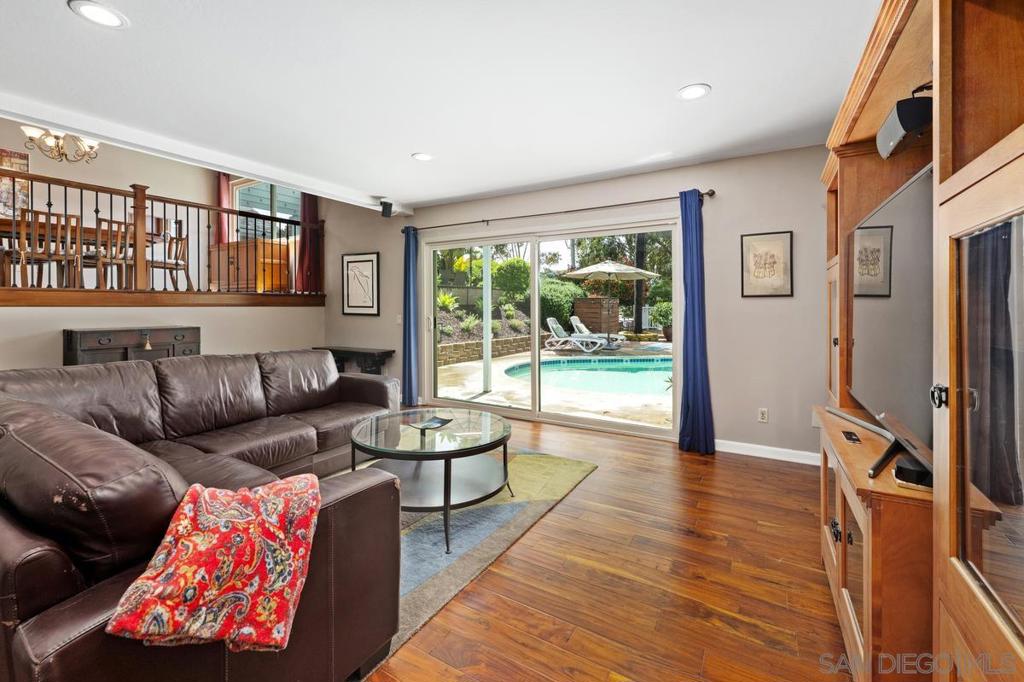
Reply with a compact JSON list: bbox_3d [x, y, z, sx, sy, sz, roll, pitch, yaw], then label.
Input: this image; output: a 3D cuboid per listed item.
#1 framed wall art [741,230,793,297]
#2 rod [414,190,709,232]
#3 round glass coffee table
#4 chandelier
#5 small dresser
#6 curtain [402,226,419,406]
[{"bbox_3d":[2.035,-0.605,3.410,0.350,0.510,0.025,2,4,31],"label":"framed wall art"},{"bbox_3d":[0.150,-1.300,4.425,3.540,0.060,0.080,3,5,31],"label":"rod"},{"bbox_3d":[-0.463,0.762,2.570,0.950,0.490,0.950,0,3,0],"label":"round glass coffee table"},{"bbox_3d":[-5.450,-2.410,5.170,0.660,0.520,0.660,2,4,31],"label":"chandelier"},{"bbox_3d":[-3.672,0.377,4.176,0.390,1.000,0.930,2,4,30],"label":"small dresser"},{"bbox_3d":[-1.248,-0.301,5.243,0.170,2.200,0.110,2,4,31],"label":"curtain"}]

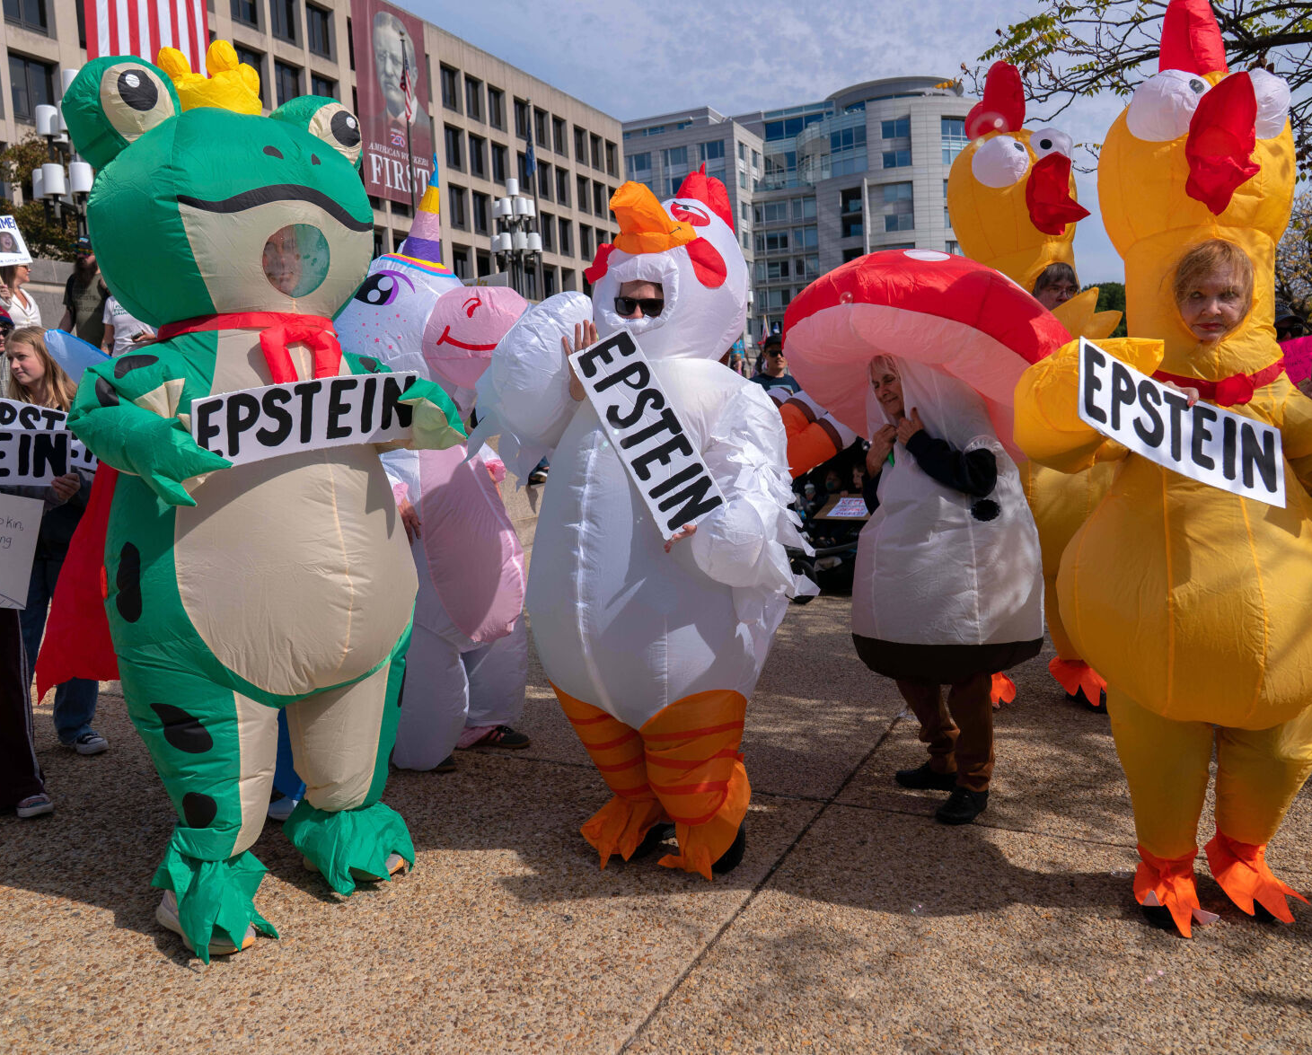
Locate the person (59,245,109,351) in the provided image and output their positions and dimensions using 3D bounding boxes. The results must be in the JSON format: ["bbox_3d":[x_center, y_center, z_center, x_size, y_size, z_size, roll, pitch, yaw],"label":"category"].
[{"bbox_3d":[-3.871,-1.126,7.370,0.520,1.780,0.320,-5,5,-18],"label":"person"}]

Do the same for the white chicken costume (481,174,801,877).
[{"bbox_3d":[-0.025,-0.025,3.004,0.900,1.930,0.750,-1,5,25],"label":"white chicken costume"}]

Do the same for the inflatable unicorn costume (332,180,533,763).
[{"bbox_3d":[-0.809,-0.220,3.848,0.900,2.100,0.750,0,6,38],"label":"inflatable unicorn costume"}]

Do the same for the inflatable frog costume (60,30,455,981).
[{"bbox_3d":[-1.022,-0.070,2.637,0.900,2.120,0.800,-7,6,-40],"label":"inflatable frog costume"}]

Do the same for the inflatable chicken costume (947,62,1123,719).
[{"bbox_3d":[1.461,-0.546,4.005,0.900,2.420,0.800,-4,5,-12],"label":"inflatable chicken costume"}]

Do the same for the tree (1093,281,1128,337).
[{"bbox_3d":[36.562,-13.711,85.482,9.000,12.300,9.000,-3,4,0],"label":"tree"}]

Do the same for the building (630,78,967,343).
[{"bbox_3d":[18.950,-31.844,140.000,47.000,43.000,36.000,-1,5,24],"label":"building"}]

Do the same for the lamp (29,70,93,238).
[{"bbox_3d":[-8.767,-4.353,16.204,1.300,5.200,1.300,-6,5,-27],"label":"lamp"}]

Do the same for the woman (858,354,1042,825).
[{"bbox_3d":[0.919,0.155,3.294,0.550,1.440,0.580,-7,6,-42],"label":"woman"}]

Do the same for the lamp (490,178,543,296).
[{"bbox_3d":[-3.474,-6.371,27.204,1.300,5.200,1.300,-6,5,-27],"label":"lamp"}]

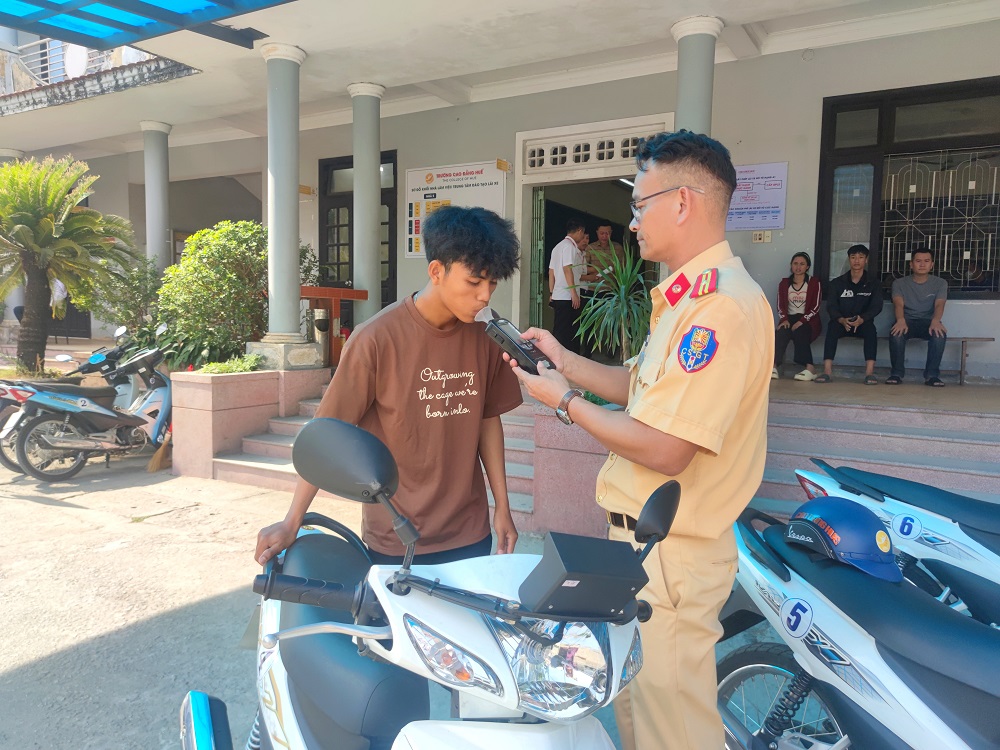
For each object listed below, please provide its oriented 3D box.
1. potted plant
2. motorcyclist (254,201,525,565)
[{"bbox_3d":[0.998,-0.506,5.650,0.780,1.200,0.780,4,5,29],"label":"potted plant"},{"bbox_3d":[-0.301,0.426,1.840,0.640,1.690,0.470,-1,5,-25],"label":"motorcyclist"}]

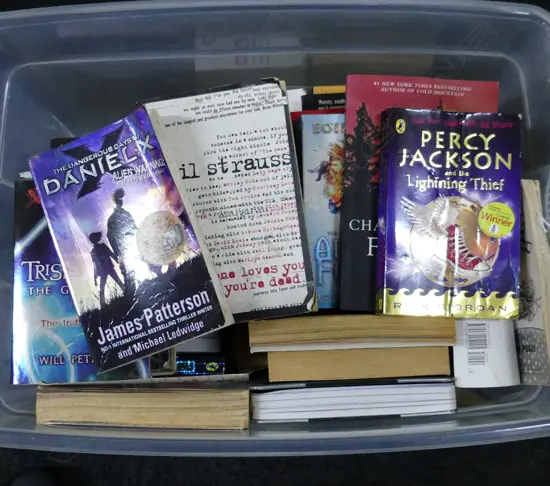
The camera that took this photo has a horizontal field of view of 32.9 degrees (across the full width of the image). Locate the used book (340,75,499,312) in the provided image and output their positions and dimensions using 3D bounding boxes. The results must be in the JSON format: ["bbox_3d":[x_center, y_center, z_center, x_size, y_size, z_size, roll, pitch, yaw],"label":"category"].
[{"bbox_3d":[0.145,-0.047,0.931,0.152,0.022,0.233,2,86,-2],"label":"used book"}]

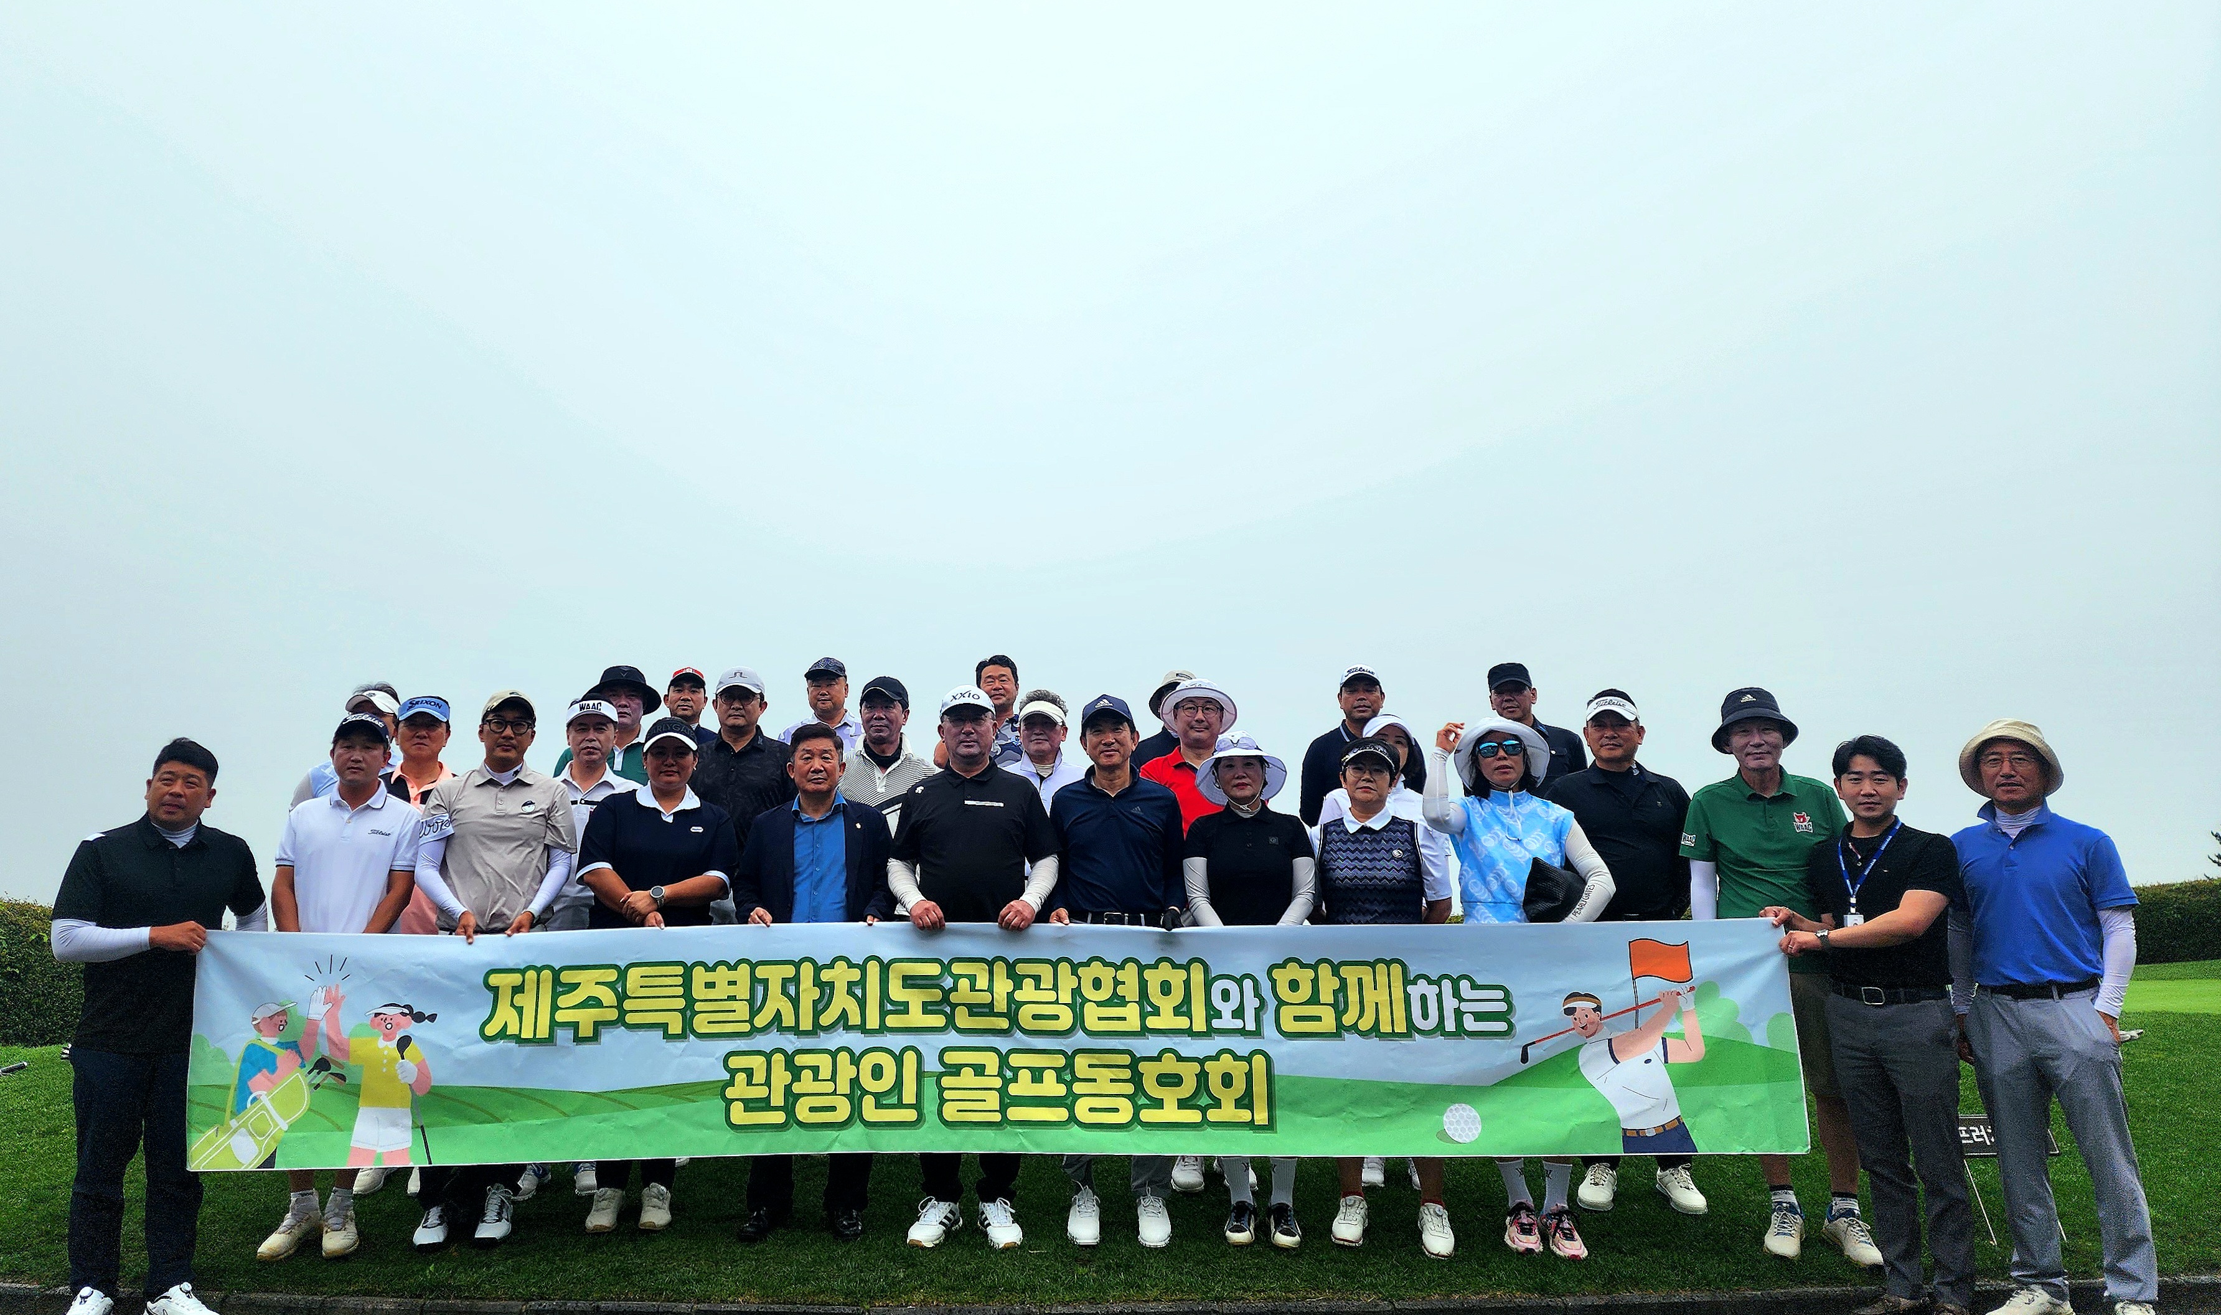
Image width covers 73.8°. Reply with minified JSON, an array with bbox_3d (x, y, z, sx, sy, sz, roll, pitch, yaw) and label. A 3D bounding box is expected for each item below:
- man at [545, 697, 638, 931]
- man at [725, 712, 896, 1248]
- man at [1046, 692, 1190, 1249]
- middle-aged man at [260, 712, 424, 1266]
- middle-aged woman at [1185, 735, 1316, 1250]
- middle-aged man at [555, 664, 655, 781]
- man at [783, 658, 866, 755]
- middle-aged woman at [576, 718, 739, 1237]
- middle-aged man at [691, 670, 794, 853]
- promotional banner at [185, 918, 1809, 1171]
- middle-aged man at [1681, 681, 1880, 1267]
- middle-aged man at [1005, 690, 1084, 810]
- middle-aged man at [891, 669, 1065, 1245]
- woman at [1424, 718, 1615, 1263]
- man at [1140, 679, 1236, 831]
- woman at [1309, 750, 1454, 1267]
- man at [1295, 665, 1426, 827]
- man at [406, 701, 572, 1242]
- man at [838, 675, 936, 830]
[{"bbox_3d":[-1.913,1.005,5.307,0.500,1.740,0.340,2,-10,-12],"label":"man"},{"bbox_3d":[-1.030,1.068,5.126,0.560,1.707,0.330,1,-11,-6],"label":"man"},{"bbox_3d":[0.020,0.991,4.881,0.480,1.770,0.360,0,-9,0],"label":"man"},{"bbox_3d":[-2.518,1.045,4.854,0.480,1.740,0.360,3,-10,-18],"label":"middle-aged man"},{"bbox_3d":[0.465,1.062,4.862,0.430,1.620,0.360,-1,-10,5],"label":"middle-aged woman"},{"bbox_3d":[-2.059,0.927,6.096,0.580,1.818,0.340,0,-11,-5],"label":"middle-aged man"},{"bbox_3d":[-1.296,0.879,6.553,0.540,1.788,0.320,0,-11,-3],"label":"man"},{"bbox_3d":[-1.509,1.026,4.924,0.500,1.660,0.380,2,-10,-12],"label":"middle-aged woman"},{"bbox_3d":[-1.439,0.918,5.613,0.570,1.798,0.340,1,-11,-6],"label":"middle-aged man"},{"bbox_3d":[-0.340,1.190,4.590,4.950,0.715,0.180,0,-11,0],"label":"promotional banner"},{"bbox_3d":[2.197,0.995,4.944,0.570,1.818,0.360,-2,-11,9],"label":"middle-aged man"},{"bbox_3d":[-0.257,0.994,5.697,0.540,1.757,0.320,0,-11,0],"label":"middle-aged man"},{"bbox_3d":[-0.458,0.966,4.792,0.560,1.760,0.420,0,-9,-1],"label":"middle-aged man"},{"bbox_3d":[1.322,1.030,4.866,0.590,1.677,0.360,-1,-11,3],"label":"woman"},{"bbox_3d":[0.316,0.962,5.390,0.560,1.798,0.340,-1,-11,3],"label":"man"},{"bbox_3d":[0.886,1.072,4.832,0.470,1.620,0.360,-2,-10,12],"label":"woman"},{"bbox_3d":[0.959,0.915,5.625,0.500,1.800,0.340,-2,-10,8],"label":"man"},{"bbox_3d":[-2.004,0.978,4.808,0.500,1.760,0.380,2,-10,-16],"label":"man"},{"bbox_3d":[-0.826,0.948,5.317,0.520,1.780,0.360,-1,-10,2],"label":"man"}]

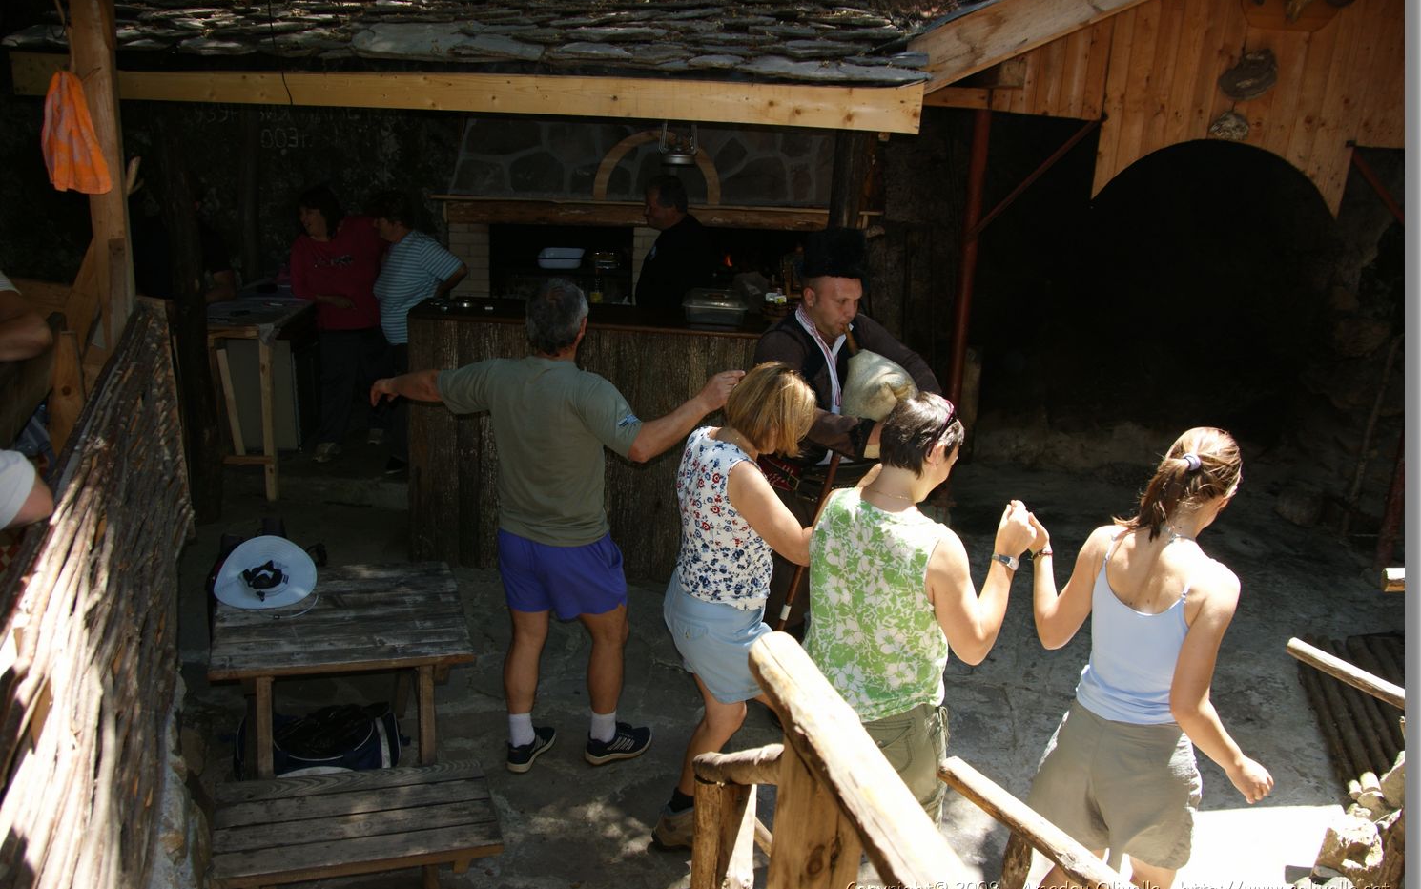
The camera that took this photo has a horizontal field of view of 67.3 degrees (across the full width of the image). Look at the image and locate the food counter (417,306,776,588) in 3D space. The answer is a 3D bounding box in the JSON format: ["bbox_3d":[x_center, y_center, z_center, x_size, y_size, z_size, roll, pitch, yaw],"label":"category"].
[{"bbox_3d":[-0.569,-0.009,5.551,1.850,1.270,0.650,5,15,9],"label":"food counter"}]

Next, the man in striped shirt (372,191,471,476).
[{"bbox_3d":[-1.730,-0.600,6.200,0.480,1.620,0.540,-4,16,-24],"label":"man in striped shirt"}]

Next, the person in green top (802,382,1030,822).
[{"bbox_3d":[0.480,0.640,2.670,0.520,1.580,0.420,9,16,24],"label":"person in green top"}]

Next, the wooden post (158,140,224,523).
[{"bbox_3d":[-2.688,-0.644,5.506,0.165,2.100,0.165,2,15,0],"label":"wooden post"}]

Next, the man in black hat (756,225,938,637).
[{"bbox_3d":[0.490,0.100,4.200,0.620,1.860,0.470,-5,17,-27],"label":"man in black hat"}]

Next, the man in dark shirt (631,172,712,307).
[{"bbox_3d":[-0.260,-0.580,5.950,0.380,1.740,0.500,-2,16,-17],"label":"man in dark shirt"}]

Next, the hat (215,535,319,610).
[{"bbox_3d":[-1.531,0.448,3.680,0.360,0.110,0.350,3,37,0],"label":"hat"}]

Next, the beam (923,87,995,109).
[{"bbox_3d":[1.361,-1.913,5.884,0.440,0.110,0.090,-2,16,-17],"label":"beam"}]

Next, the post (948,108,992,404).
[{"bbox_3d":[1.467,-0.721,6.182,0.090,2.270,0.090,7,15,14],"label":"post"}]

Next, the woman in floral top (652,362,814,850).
[{"bbox_3d":[0.070,0.500,3.280,0.450,1.540,0.430,-9,19,-38],"label":"woman in floral top"}]

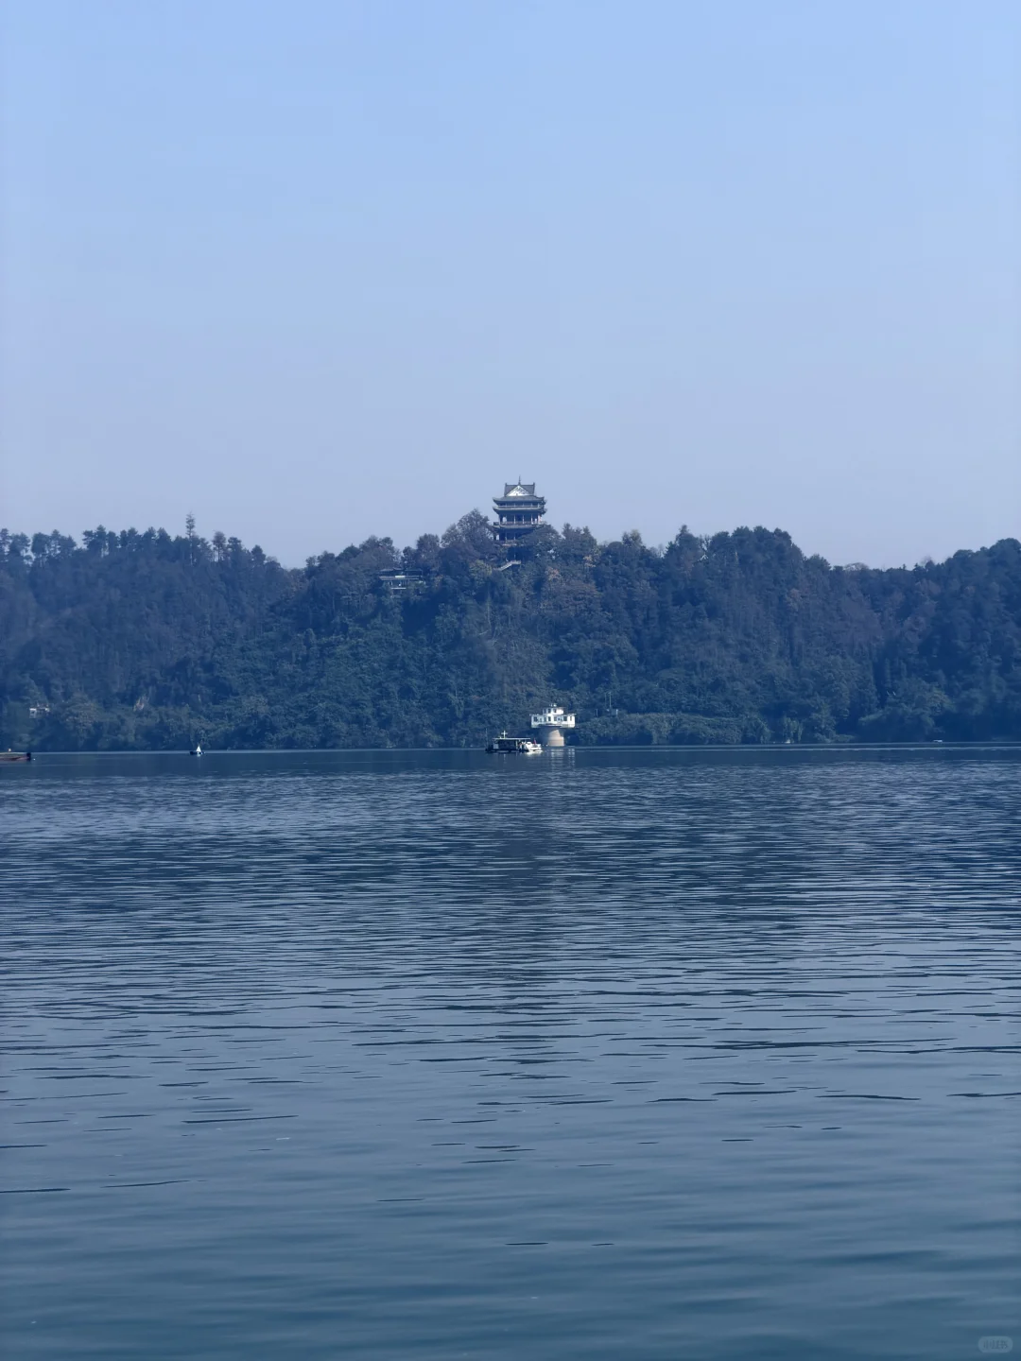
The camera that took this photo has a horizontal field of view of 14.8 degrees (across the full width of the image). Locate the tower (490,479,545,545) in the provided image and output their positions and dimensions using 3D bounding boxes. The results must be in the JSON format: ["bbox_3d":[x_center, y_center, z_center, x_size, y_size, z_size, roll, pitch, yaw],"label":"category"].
[{"bbox_3d":[2.470,-51.960,1220.000,15.800,21.800,15.600,-1,-1,5],"label":"tower"}]

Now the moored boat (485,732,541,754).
[{"bbox_3d":[0.830,13.990,880.000,12.700,4.900,3.600,0,-1,0],"label":"moored boat"}]

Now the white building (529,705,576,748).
[{"bbox_3d":[11.900,12.730,1100.000,12.600,12.200,12.400,0,-1,2],"label":"white building"}]

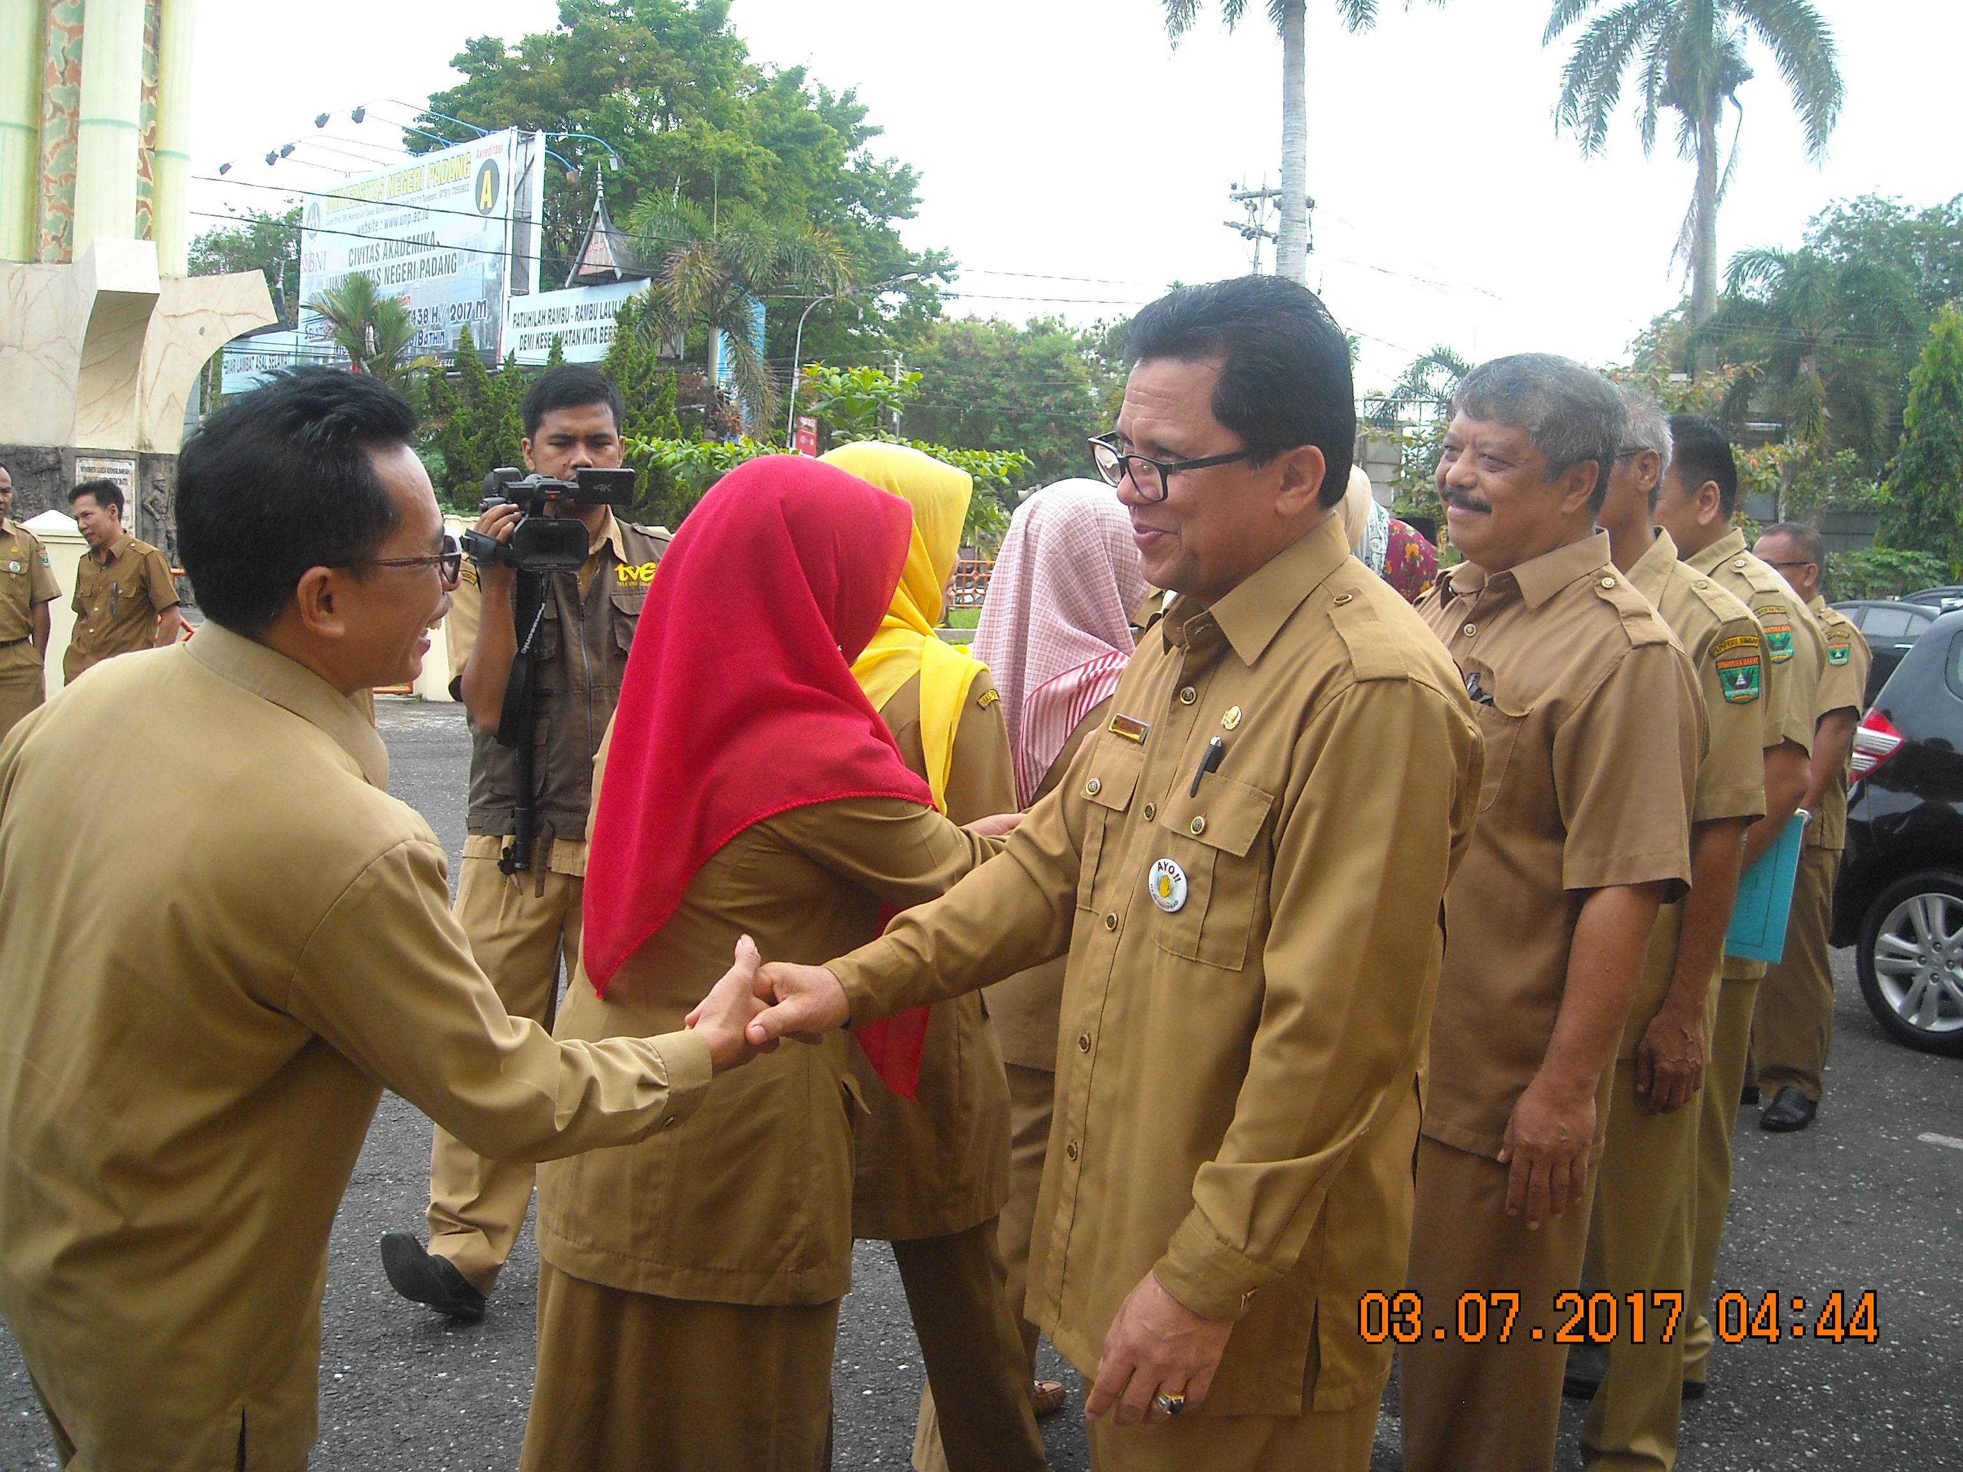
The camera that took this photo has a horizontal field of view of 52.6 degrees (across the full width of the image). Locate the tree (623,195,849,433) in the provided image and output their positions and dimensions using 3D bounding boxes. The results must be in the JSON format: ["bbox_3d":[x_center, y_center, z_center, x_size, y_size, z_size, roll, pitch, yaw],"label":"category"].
[{"bbox_3d":[-3.067,-3.316,24.890,2.900,6.300,2.900,1,2,0],"label":"tree"}]

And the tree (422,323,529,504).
[{"bbox_3d":[-5.601,-2.250,21.932,1.250,4.300,1.250,1,2,0],"label":"tree"}]

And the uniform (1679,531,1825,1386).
[{"bbox_3d":[1.248,0.367,3.477,0.380,1.440,0.500,1,2,-10],"label":"uniform"}]

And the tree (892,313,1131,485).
[{"bbox_3d":[0.757,-5.359,47.823,6.200,9.300,6.000,1,2,0],"label":"tree"}]

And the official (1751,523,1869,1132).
[{"bbox_3d":[2.214,0.242,5.462,0.400,1.650,0.490,1,2,-16],"label":"official"}]

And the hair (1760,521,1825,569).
[{"bbox_3d":[2.206,-0.521,5.402,0.190,0.130,0.170,0,3,-26],"label":"hair"}]

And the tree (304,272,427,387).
[{"bbox_3d":[-6.817,-2.550,21.921,1.500,4.850,1.500,1,2,0],"label":"tree"}]

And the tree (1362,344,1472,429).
[{"bbox_3d":[5.076,-2.116,22.929,1.800,4.600,1.800,1,2,0],"label":"tree"}]

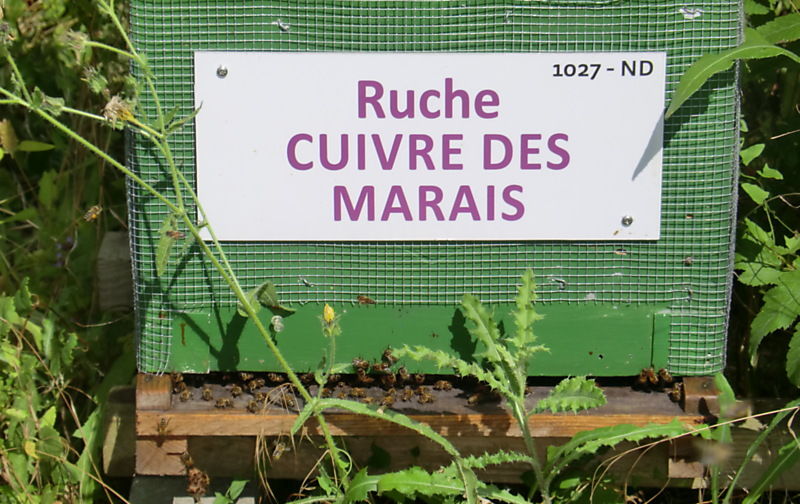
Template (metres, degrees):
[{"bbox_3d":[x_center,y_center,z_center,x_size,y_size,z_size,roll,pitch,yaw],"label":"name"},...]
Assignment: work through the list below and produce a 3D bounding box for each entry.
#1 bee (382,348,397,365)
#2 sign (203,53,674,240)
[{"bbox_3d":[-0.007,0.077,2.851,0.007,0.013,0.006,-32,21,13],"label":"bee"},{"bbox_3d":[0.022,-0.075,2.777,0.333,0.146,0.004,0,25,0],"label":"sign"}]

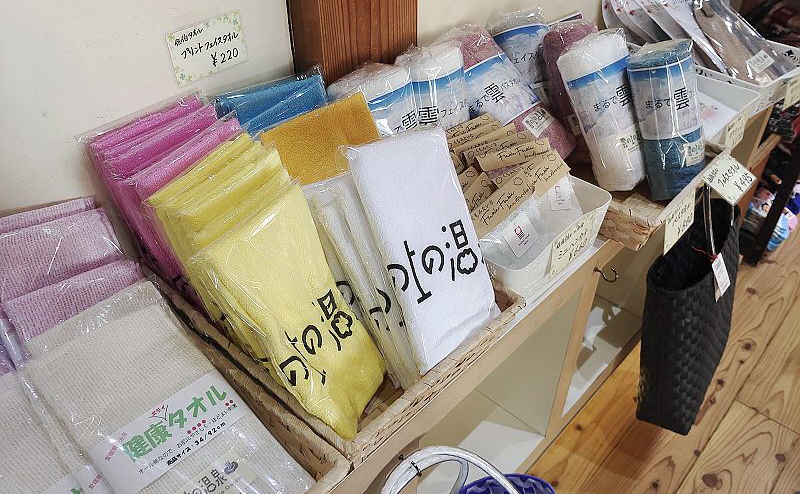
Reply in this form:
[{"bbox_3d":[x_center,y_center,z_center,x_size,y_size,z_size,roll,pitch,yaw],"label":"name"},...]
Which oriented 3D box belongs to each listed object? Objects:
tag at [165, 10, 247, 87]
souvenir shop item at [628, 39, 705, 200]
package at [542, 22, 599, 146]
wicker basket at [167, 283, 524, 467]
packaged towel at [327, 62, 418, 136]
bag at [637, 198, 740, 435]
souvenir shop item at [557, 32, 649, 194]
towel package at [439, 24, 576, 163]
[{"bbox_3d":[-0.201,-0.211,0.615,0.004,0.054,0.088,31,49,33],"label":"tag"},{"bbox_3d":[0.377,-0.175,0.807,0.093,0.190,0.093,-10,18,9],"label":"souvenir shop item"},{"bbox_3d":[0.290,-0.245,0.898,0.089,0.187,0.089,-13,20,21],"label":"package"},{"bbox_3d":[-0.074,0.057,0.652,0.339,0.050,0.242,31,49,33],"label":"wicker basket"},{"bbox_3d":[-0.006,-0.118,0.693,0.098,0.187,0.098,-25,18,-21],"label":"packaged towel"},{"bbox_3d":[0.506,0.129,1.016,0.086,0.328,0.231,17,42,39],"label":"bag"},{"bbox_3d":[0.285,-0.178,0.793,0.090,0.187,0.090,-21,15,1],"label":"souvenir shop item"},{"bbox_3d":[0.156,-0.212,0.826,0.204,0.096,0.096,49,17,-4],"label":"towel package"}]

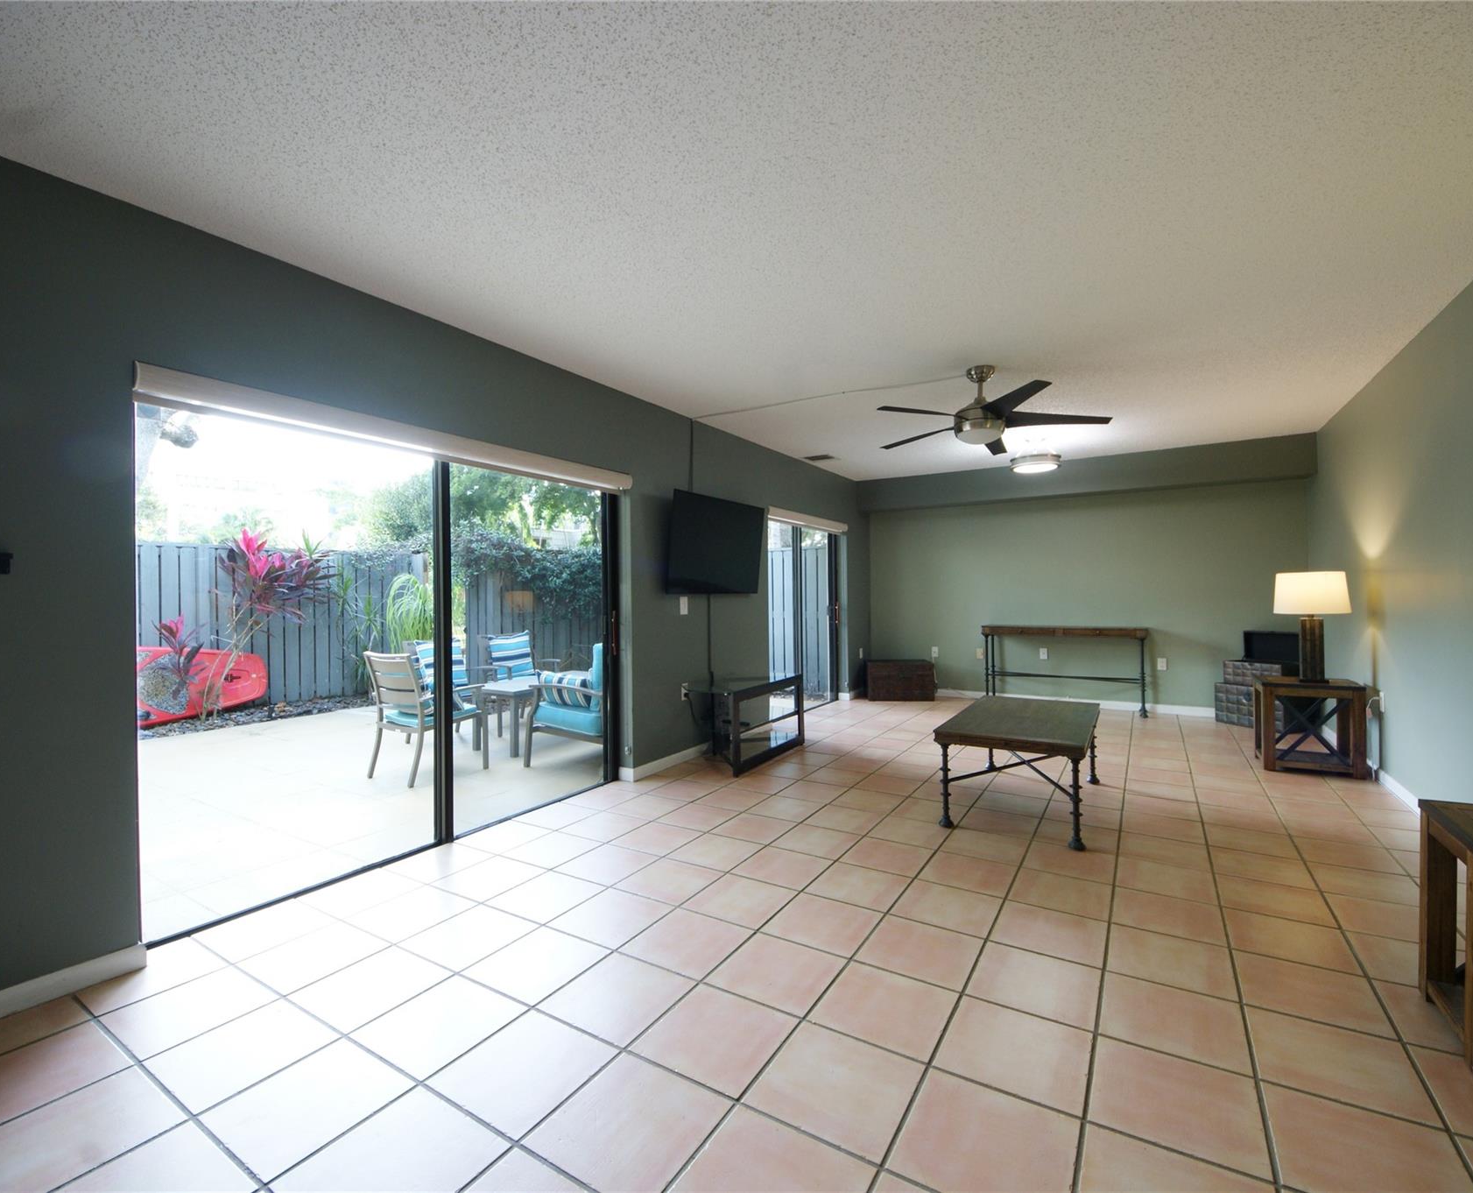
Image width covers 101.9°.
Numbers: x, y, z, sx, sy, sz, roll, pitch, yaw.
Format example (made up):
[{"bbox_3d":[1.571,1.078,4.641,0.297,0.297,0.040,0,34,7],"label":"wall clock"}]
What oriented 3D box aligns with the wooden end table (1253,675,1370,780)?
[{"bbox_3d":[3.800,0.858,3.985,0.490,0.576,0.360,0,0,34],"label":"wooden end table"}]

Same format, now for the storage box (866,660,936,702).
[{"bbox_3d":[1.831,0.946,6.760,0.710,0.415,0.420,0,0,6],"label":"storage box"}]

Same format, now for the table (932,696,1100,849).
[{"bbox_3d":[1.639,0.922,3.387,0.670,0.479,1.240,0,0,34],"label":"table"}]

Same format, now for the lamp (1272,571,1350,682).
[{"bbox_3d":[3.880,0.203,4.030,0.380,0.735,0.370,0,0,34],"label":"lamp"}]

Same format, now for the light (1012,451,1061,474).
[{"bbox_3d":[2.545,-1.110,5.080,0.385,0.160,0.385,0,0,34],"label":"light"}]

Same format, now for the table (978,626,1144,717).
[{"bbox_3d":[3.344,0.735,6.150,1.460,0.820,0.370,0,0,31],"label":"table"}]

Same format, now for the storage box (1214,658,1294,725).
[{"bbox_3d":[4.675,0.861,5.285,0.480,0.550,0.500,0,0,-26],"label":"storage box"}]

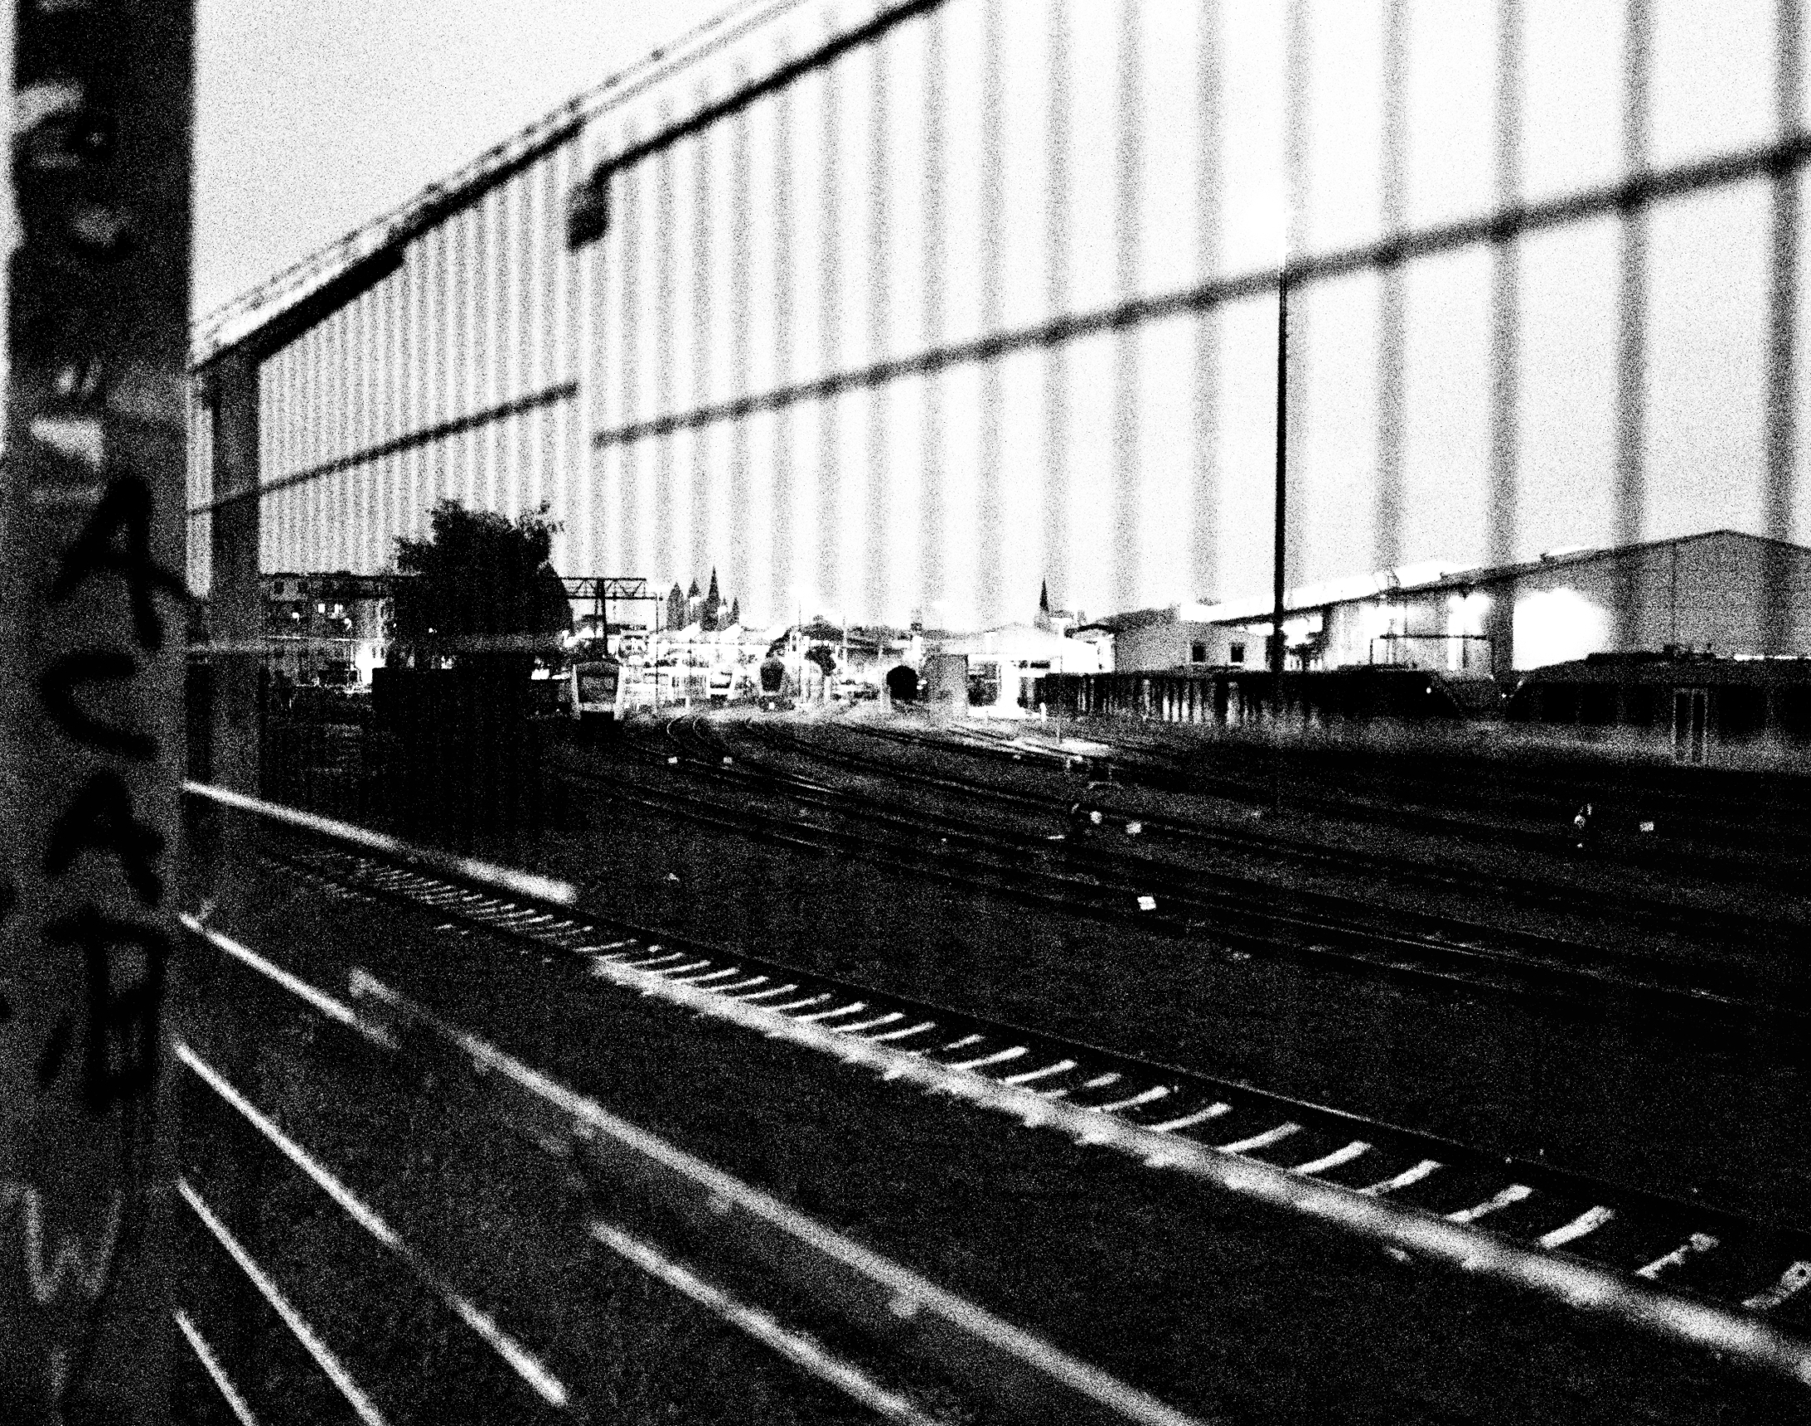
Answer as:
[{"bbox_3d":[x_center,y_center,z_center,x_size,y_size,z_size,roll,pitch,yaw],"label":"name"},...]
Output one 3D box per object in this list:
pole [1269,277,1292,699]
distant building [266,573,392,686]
[{"bbox_3d":[9.203,-4.160,40.289,0.360,13.400,0.360,1,1,0],"label":"pole"},{"bbox_3d":[-74.888,-10.580,214.834,19.000,16.500,14.000,0,1,-14],"label":"distant building"}]

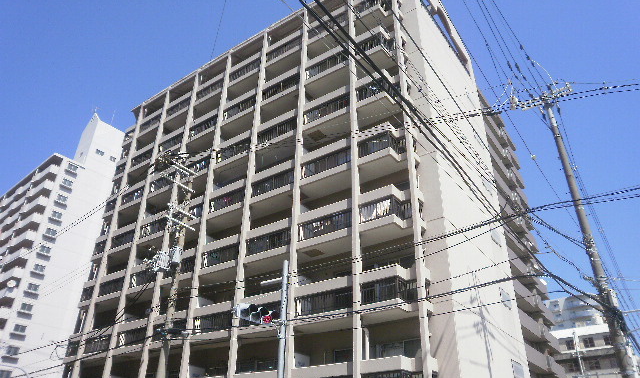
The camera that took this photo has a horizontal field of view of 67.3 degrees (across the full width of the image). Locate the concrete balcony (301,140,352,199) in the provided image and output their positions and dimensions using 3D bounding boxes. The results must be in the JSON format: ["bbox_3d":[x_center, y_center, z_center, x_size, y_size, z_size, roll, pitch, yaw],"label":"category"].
[{"bbox_3d":[0.565,-0.790,19.894,2.450,1.424,1.250,-19,-36,31],"label":"concrete balcony"}]

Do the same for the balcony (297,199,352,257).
[{"bbox_3d":[0.499,1.571,18.517,2.397,1.460,1.250,-19,-36,31],"label":"balcony"}]

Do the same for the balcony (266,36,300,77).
[{"bbox_3d":[-1.549,-6.915,25.373,2.246,1.250,1.250,-19,-36,31],"label":"balcony"}]

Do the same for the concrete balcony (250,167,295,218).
[{"bbox_3d":[-1.700,-0.098,21.364,2.350,1.415,1.250,-19,-36,31],"label":"concrete balcony"}]

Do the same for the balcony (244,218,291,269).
[{"bbox_3d":[-1.768,2.335,19.945,2.291,1.430,1.250,-19,-36,31],"label":"balcony"}]

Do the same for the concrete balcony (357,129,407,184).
[{"bbox_3d":[2.533,-1.522,18.695,1.910,1.436,1.250,-19,-36,31],"label":"concrete balcony"}]

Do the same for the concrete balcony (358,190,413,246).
[{"bbox_3d":[2.472,0.902,17.276,1.907,1.476,1.250,-19,-36,31],"label":"concrete balcony"}]

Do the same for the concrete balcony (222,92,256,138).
[{"bbox_3d":[-3.895,-3.997,25.561,2.324,1.370,1.250,-19,-36,31],"label":"concrete balcony"}]

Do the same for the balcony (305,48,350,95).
[{"bbox_3d":[0.664,-5.455,22.641,2.428,1.394,1.250,-19,-36,31],"label":"balcony"}]

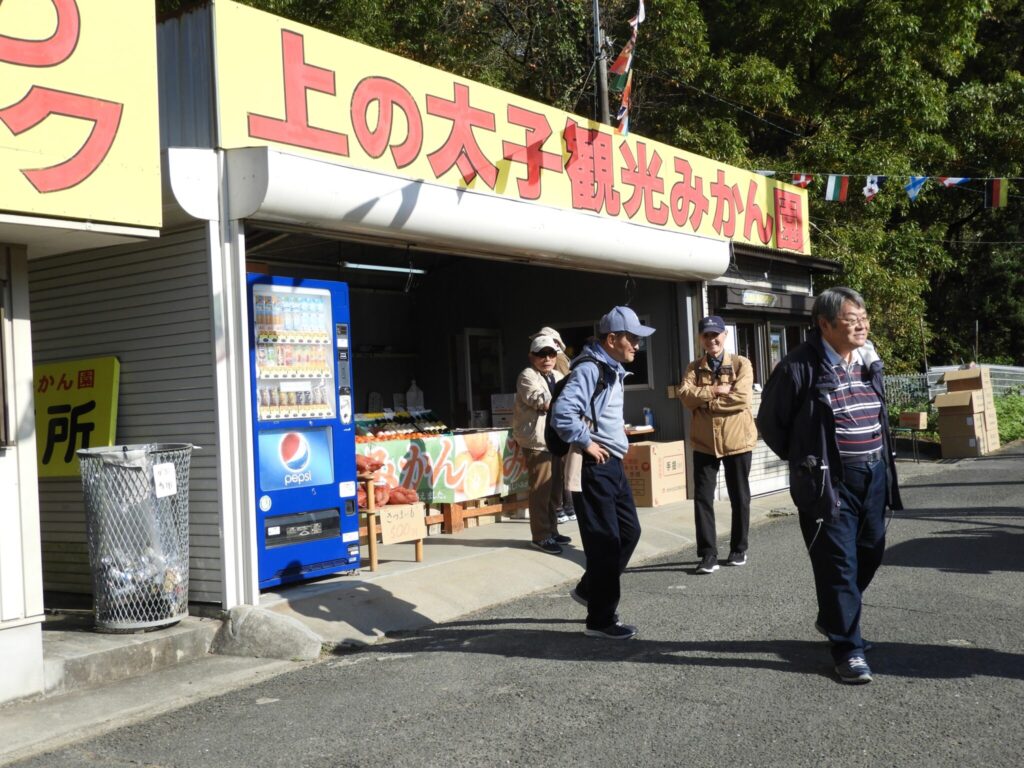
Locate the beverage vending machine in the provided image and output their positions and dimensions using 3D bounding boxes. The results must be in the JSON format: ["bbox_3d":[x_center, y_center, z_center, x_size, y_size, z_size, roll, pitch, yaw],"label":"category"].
[{"bbox_3d":[-1.531,0.303,7.324,0.680,1.830,0.880,-4,-2,36],"label":"beverage vending machine"}]

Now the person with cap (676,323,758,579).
[{"bbox_3d":[1.387,0.403,7.950,0.520,1.720,0.360,-3,-1,12],"label":"person with cap"}]

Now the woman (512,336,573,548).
[{"bbox_3d":[0.241,0.435,8.500,0.400,1.540,0.500,-4,-2,42],"label":"woman"}]

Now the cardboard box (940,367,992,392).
[{"bbox_3d":[6.005,-0.046,15.600,0.460,0.300,0.420,-4,-2,36],"label":"cardboard box"}]

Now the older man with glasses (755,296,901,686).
[{"bbox_3d":[1.364,0.426,5.020,0.530,1.660,0.430,-2,-2,-34],"label":"older man with glasses"}]

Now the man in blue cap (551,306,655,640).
[{"bbox_3d":[0.464,0.449,6.000,0.520,1.660,0.520,-3,-1,21],"label":"man in blue cap"}]

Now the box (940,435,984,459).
[{"bbox_3d":[5.762,0.810,15.100,0.440,0.280,0.410,-4,-2,36],"label":"box"}]

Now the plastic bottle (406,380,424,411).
[{"bbox_3d":[-0.897,0.107,11.000,0.135,0.295,0.135,-4,-2,36],"label":"plastic bottle"}]

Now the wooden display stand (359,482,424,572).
[{"bbox_3d":[-0.912,0.910,7.823,0.430,0.580,0.560,-4,-2,36],"label":"wooden display stand"}]

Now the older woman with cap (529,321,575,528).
[{"bbox_3d":[0.371,0.350,10.100,0.480,1.660,0.360,-2,-1,-15],"label":"older woman with cap"}]

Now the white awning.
[{"bbox_3d":[0.119,-1.102,8.506,0.350,0.410,6.030,-4,-2,36],"label":"white awning"}]

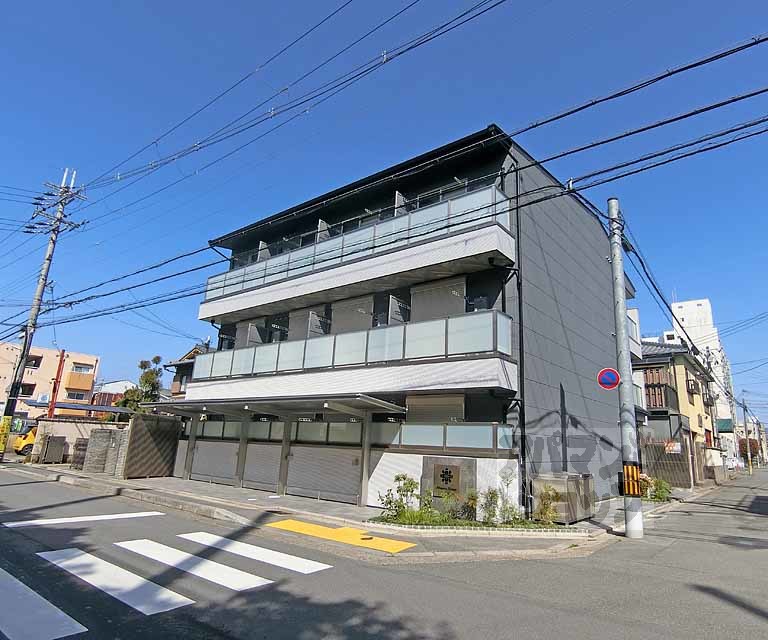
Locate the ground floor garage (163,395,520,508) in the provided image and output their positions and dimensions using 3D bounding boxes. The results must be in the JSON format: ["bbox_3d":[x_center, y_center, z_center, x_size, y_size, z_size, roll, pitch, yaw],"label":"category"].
[{"bbox_3d":[-2.459,3.802,13.030,12.900,2.650,2.600,-9,-19,35],"label":"ground floor garage"}]

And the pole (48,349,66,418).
[{"bbox_3d":[-16.369,4.173,21.761,0.270,5.600,0.270,-9,-19,35],"label":"pole"}]

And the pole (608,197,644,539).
[{"bbox_3d":[5.113,0.655,9.384,0.300,7.310,0.300,-8,-20,40],"label":"pole"}]

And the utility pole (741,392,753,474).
[{"bbox_3d":[35.373,10.928,42.727,0.300,7.900,0.300,-9,-19,35],"label":"utility pole"}]

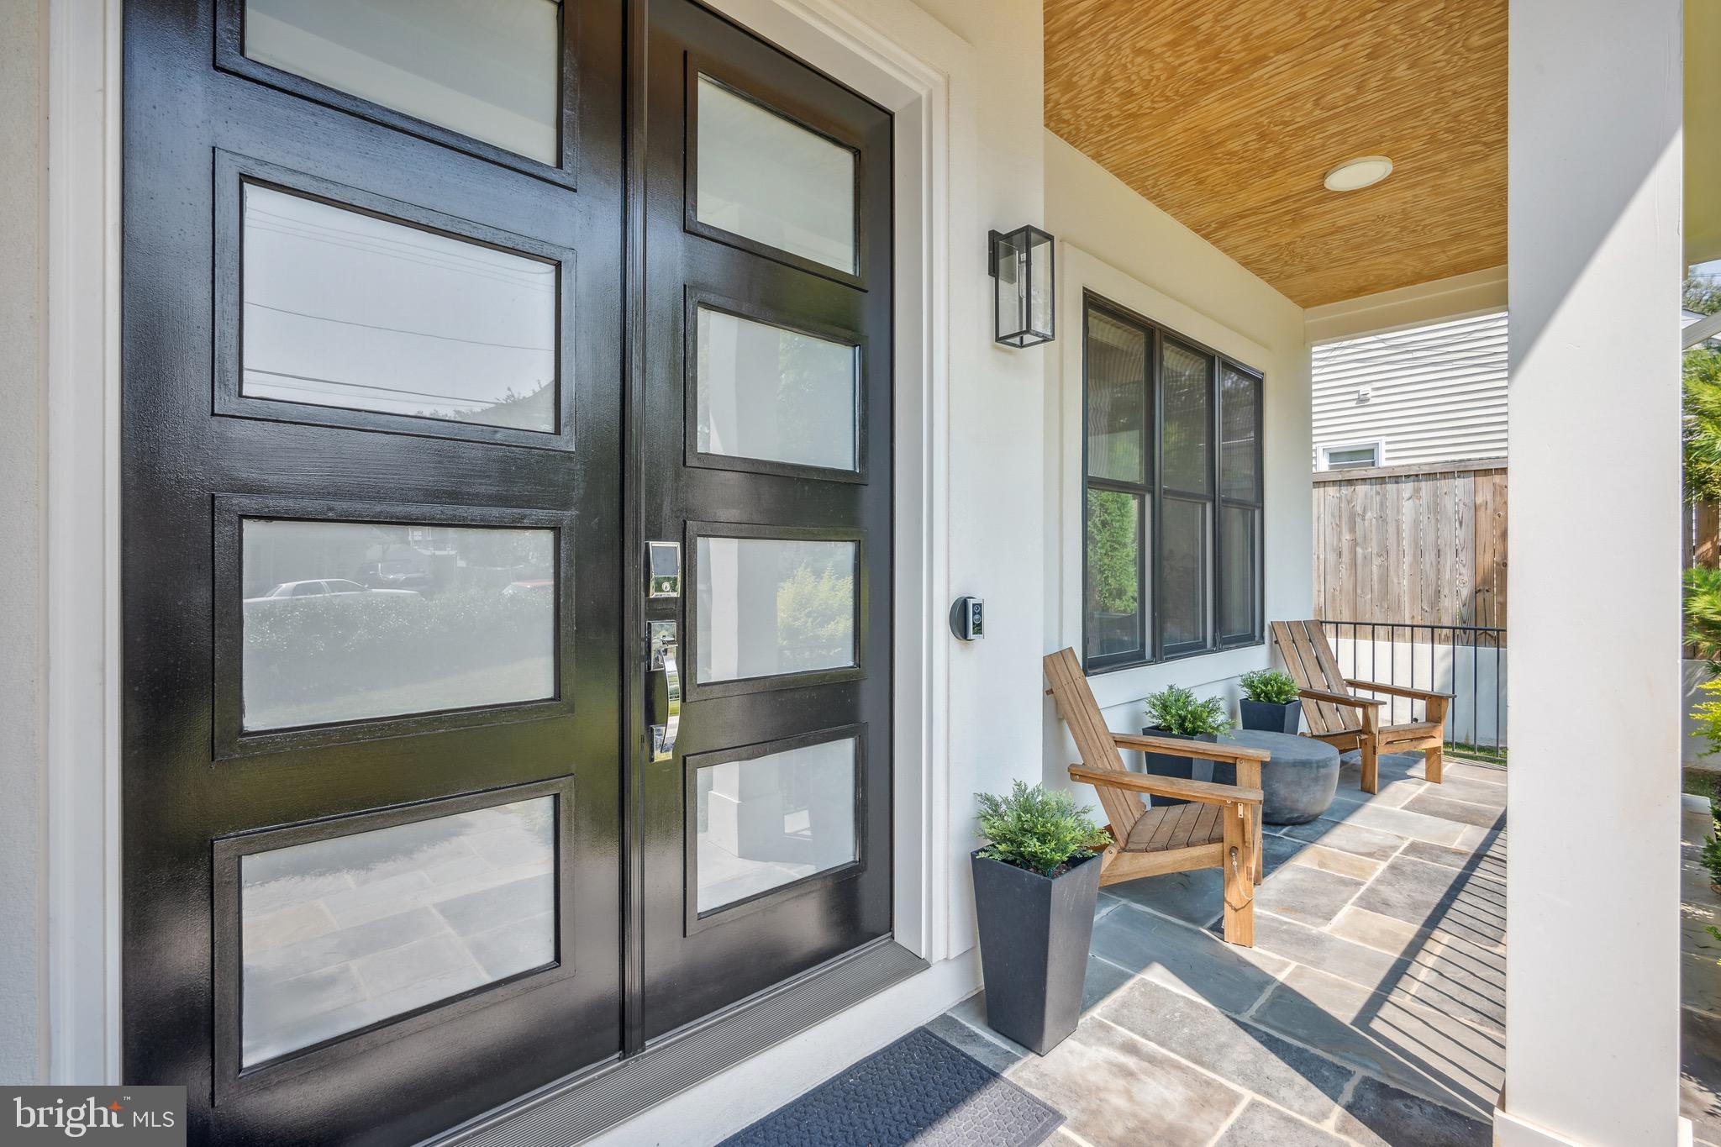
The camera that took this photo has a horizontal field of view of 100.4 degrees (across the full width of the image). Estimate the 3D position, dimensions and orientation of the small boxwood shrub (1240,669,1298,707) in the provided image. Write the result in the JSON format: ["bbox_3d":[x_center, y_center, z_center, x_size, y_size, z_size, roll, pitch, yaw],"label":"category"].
[{"bbox_3d":[2.440,0.677,4.281,0.300,0.205,0.295,0,0,-40],"label":"small boxwood shrub"}]

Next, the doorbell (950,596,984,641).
[{"bbox_3d":[0.318,0.129,2.040,0.128,0.128,0.050,0,0,-41],"label":"doorbell"}]

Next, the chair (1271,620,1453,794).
[{"bbox_3d":[3.028,0.782,4.501,0.725,0.914,0.860,0,0,-20],"label":"chair"}]

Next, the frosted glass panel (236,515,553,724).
[{"bbox_3d":[-0.823,0.085,1.332,0.491,0.349,0.020,0,0,-41],"label":"frosted glass panel"}]

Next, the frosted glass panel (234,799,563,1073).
[{"bbox_3d":[-0.834,0.646,1.355,0.505,0.360,0.020,0,0,-40],"label":"frosted glass panel"}]

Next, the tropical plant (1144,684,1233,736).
[{"bbox_3d":[1.558,0.655,3.406,0.353,0.242,0.353,0,0,-41],"label":"tropical plant"}]

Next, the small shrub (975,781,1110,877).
[{"bbox_3d":[0.492,0.670,1.951,0.335,0.215,0.325,0,0,0],"label":"small shrub"}]

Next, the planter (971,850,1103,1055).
[{"bbox_3d":[0.470,0.988,1.929,0.248,0.472,0.250,0,0,-41],"label":"planter"}]

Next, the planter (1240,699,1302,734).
[{"bbox_3d":[2.424,0.984,4.247,0.248,0.469,0.248,0,0,-41],"label":"planter"}]

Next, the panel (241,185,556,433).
[{"bbox_3d":[-0.833,-0.474,1.355,0.505,0.362,0.020,0,0,-40],"label":"panel"}]

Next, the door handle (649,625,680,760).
[{"bbox_3d":[-0.437,0.270,1.629,0.062,0.318,0.074,0,0,-40],"label":"door handle"}]

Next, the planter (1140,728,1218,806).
[{"bbox_3d":[1.540,0.986,3.436,0.246,0.468,0.246,0,0,-41],"label":"planter"}]

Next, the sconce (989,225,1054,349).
[{"bbox_3d":[0.474,-0.842,2.141,0.121,0.303,0.164,0,0,-40],"label":"sconce"}]

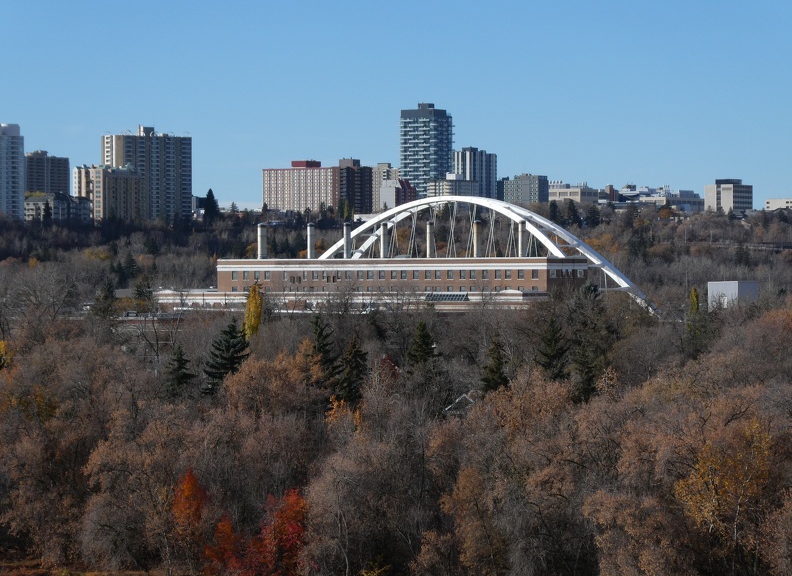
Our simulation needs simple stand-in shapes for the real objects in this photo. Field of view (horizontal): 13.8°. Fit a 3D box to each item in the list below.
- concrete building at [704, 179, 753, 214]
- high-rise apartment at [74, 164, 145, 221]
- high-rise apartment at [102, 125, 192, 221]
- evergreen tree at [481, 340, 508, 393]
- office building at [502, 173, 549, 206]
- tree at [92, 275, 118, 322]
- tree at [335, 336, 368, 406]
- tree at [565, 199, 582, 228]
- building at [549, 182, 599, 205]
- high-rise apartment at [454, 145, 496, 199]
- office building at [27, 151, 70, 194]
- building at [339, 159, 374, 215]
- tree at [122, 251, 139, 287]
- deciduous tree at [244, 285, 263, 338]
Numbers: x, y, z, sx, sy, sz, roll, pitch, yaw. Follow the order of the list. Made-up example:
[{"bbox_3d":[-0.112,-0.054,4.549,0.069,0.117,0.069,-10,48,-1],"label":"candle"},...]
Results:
[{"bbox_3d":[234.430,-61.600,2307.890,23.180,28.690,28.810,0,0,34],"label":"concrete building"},{"bbox_3d":[-167.540,-55.750,1920.000,22.000,35.000,38.000,0,1,35],"label":"high-rise apartment"},{"bbox_3d":[-147.620,-65.810,1939.170,47.540,58.260,23.850,0,0,-37],"label":"high-rise apartment"},{"bbox_3d":[16.910,15.420,560.060,5.130,12.840,5.130,0,0,0],"label":"evergreen tree"},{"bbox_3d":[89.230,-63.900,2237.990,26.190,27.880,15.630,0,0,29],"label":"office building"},{"bbox_3d":[-93.230,4.010,1050.000,8.200,16.000,8.200,0,1,0],"label":"tree"},{"bbox_3d":[-6.940,13.480,510.000,5.500,12.400,5.500,0,1,0],"label":"tree"},{"bbox_3d":[106.180,-44.290,1959.850,10.180,17.370,10.180,0,0,0],"label":"tree"},{"bbox_3d":[138.580,-71.030,2540.000,30.000,21.000,28.000,0,1,35],"label":"building"},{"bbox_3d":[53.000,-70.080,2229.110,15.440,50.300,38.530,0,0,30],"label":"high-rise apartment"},{"bbox_3d":[-278.530,-83.040,2600.000,22.000,53.000,45.000,0,1,35],"label":"office building"},{"bbox_3d":[-30.010,-70.500,2310.000,16.500,40.000,26.500,0,0,31],"label":"building"},{"bbox_3d":[-113.610,-7.490,1400.000,7.000,16.500,7.000,0,1,0],"label":"tree"},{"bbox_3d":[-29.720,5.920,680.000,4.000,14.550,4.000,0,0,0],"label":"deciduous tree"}]

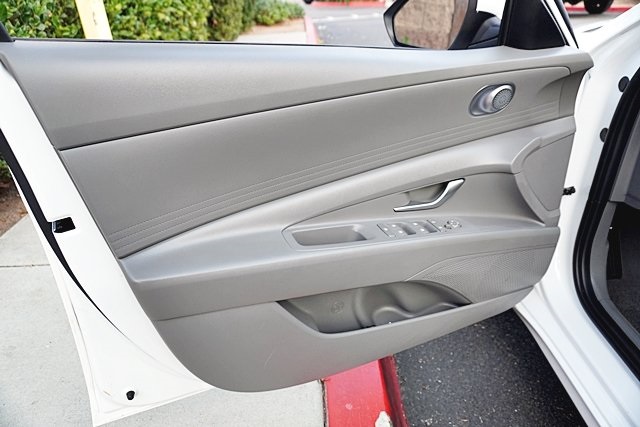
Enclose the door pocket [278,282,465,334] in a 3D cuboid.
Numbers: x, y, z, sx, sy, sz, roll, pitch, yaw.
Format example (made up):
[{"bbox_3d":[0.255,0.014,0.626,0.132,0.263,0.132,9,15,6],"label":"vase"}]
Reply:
[{"bbox_3d":[0.115,0.183,0.857,0.390,0.125,0.085,-11,31,-19],"label":"door pocket"}]

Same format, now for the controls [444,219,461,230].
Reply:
[{"bbox_3d":[0.254,0.019,0.818,0.025,0.010,0.020,-11,31,-19],"label":"controls"}]

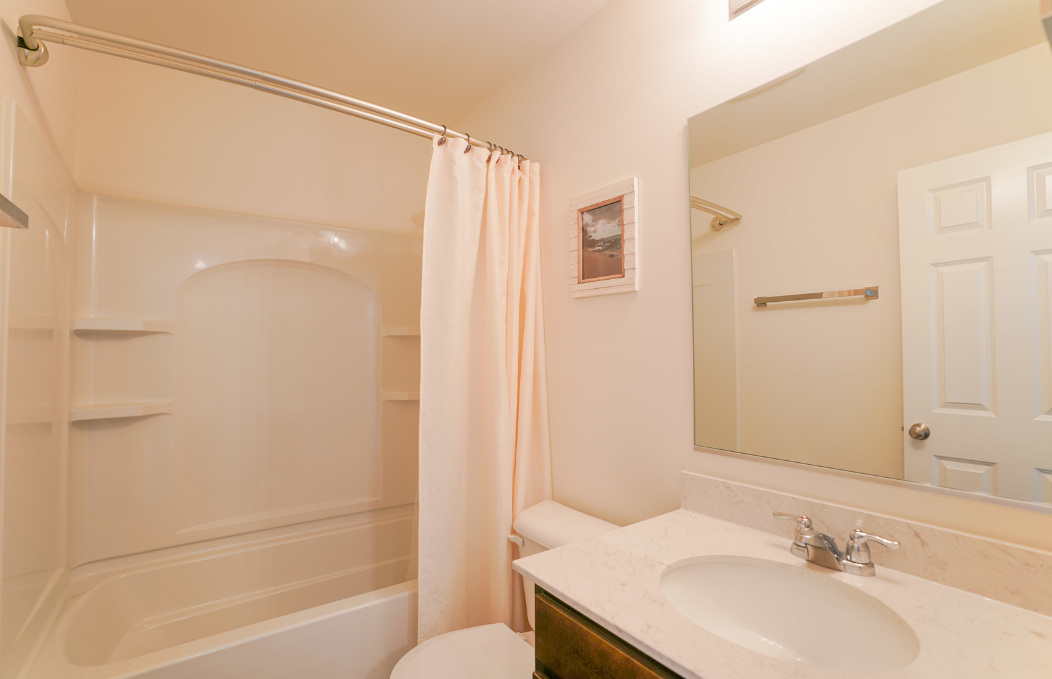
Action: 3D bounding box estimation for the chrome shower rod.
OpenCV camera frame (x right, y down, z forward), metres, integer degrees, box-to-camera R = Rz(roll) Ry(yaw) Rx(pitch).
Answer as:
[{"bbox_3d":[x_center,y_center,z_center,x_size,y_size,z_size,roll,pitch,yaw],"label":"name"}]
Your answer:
[{"bbox_3d":[-0.563,-0.693,1.480,1.440,0.090,0.250,2,-3,-37],"label":"chrome shower rod"}]

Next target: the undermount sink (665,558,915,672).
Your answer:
[{"bbox_3d":[0.433,0.526,0.808,0.365,0.150,0.400,2,-3,-37],"label":"undermount sink"}]

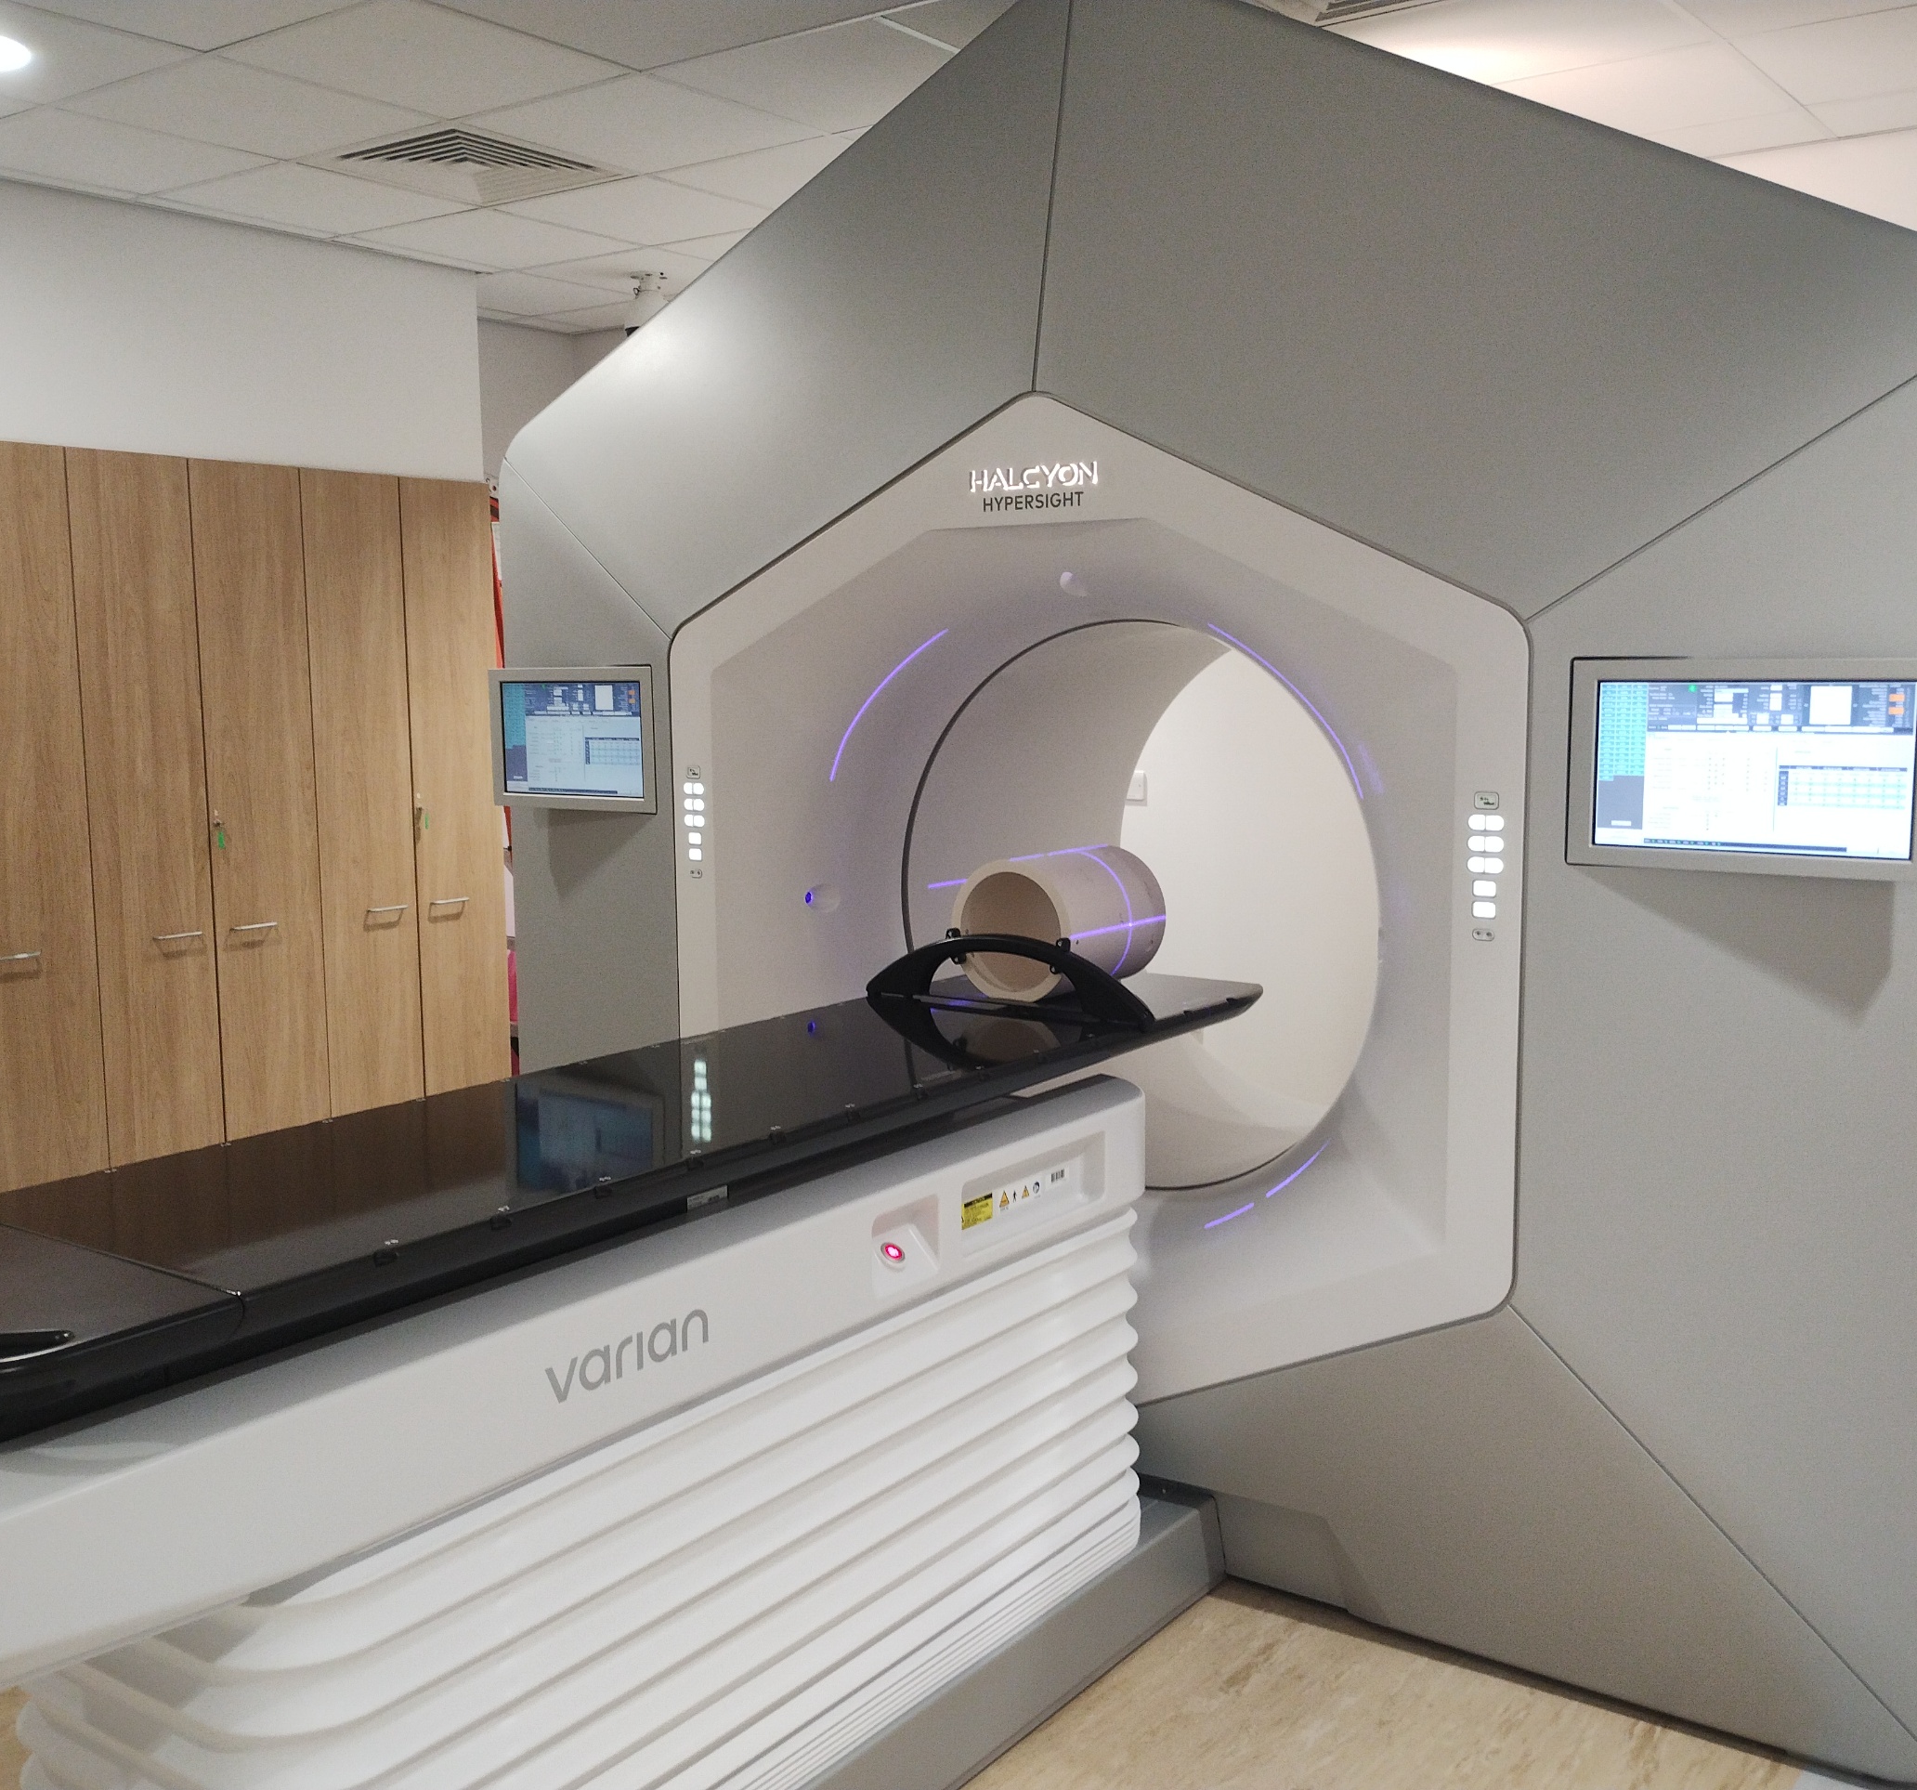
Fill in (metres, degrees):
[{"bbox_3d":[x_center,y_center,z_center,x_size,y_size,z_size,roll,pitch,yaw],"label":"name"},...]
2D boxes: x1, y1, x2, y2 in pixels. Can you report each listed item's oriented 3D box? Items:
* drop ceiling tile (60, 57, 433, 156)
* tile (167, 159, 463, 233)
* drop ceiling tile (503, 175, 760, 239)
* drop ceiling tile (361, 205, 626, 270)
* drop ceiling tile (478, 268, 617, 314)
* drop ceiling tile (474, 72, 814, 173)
[{"bbox_3d":[-1.537,-1.703,4.191,0.600,0.020,0.600,5,9,36],"label":"drop ceiling tile"},{"bbox_3d":[-1.667,-1.807,5.023,0.600,0.020,0.600,5,9,36],"label":"tile"},{"bbox_3d":[-0.829,-1.832,5.152,0.600,0.020,0.600,5,9,36],"label":"drop ceiling tile"},{"bbox_3d":[-1.314,-1.871,5.503,0.600,0.020,0.600,5,9,36],"label":"drop ceiling tile"},{"bbox_3d":[-1.444,-1.976,6.335,0.600,0.020,0.600,5,9,36],"label":"drop ceiling tile"},{"bbox_3d":[-0.698,-1.728,4.320,0.600,0.020,0.600,5,9,36],"label":"drop ceiling tile"}]

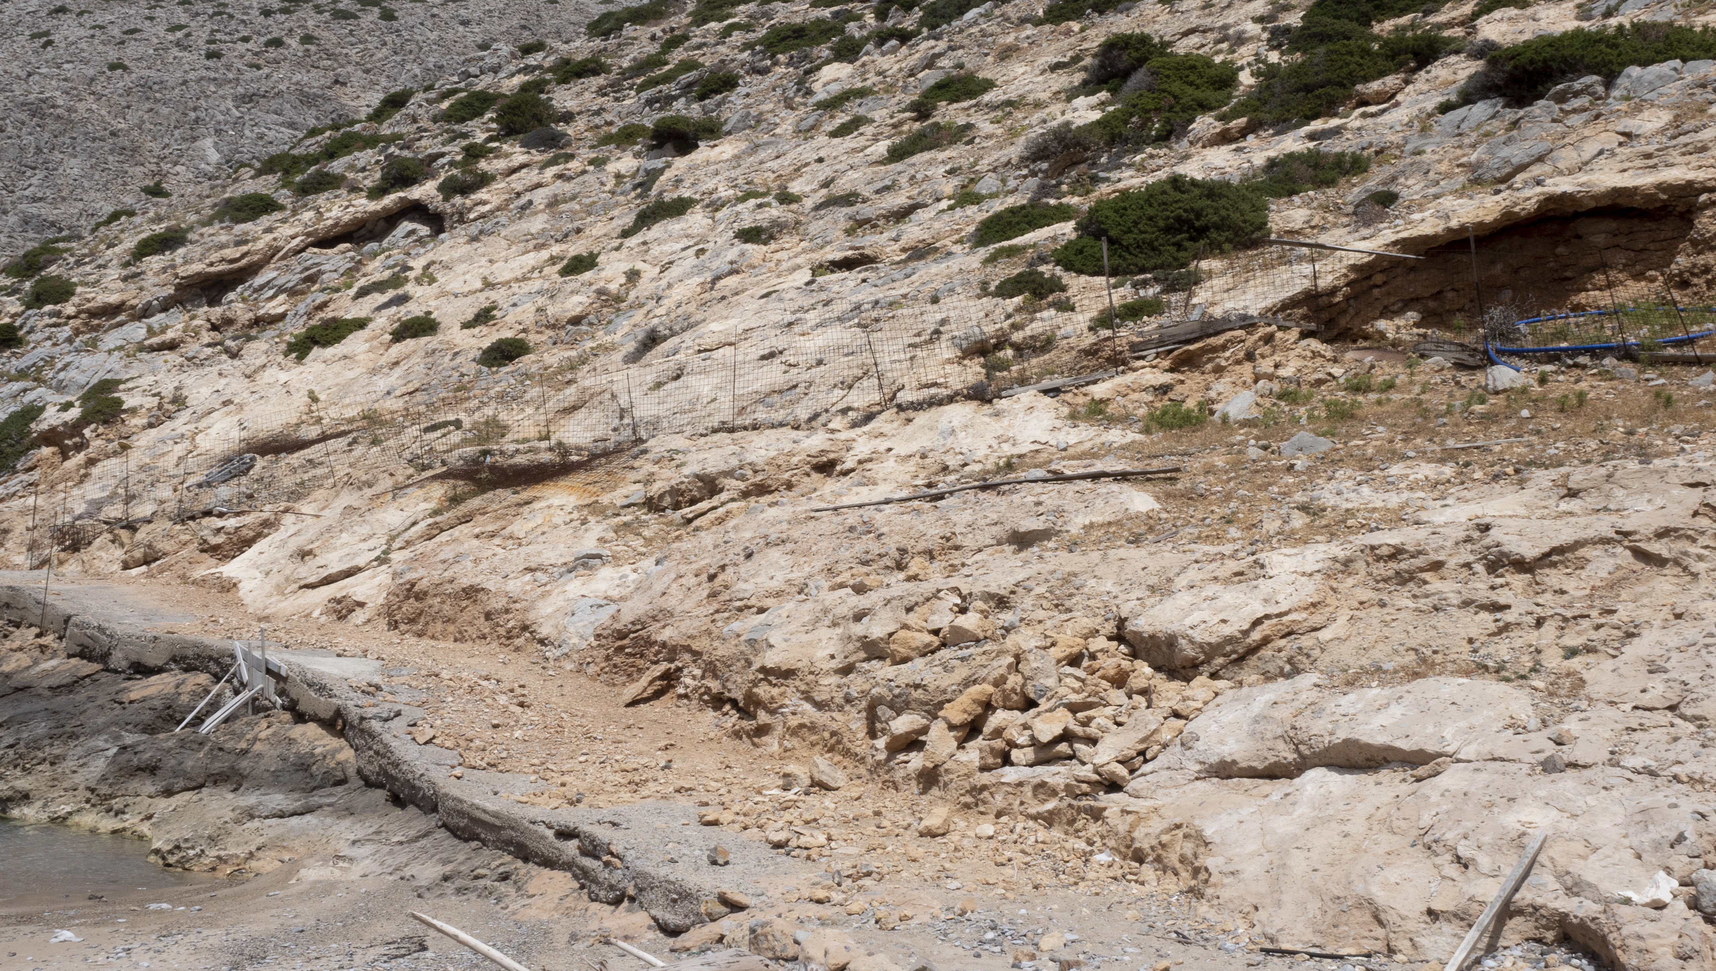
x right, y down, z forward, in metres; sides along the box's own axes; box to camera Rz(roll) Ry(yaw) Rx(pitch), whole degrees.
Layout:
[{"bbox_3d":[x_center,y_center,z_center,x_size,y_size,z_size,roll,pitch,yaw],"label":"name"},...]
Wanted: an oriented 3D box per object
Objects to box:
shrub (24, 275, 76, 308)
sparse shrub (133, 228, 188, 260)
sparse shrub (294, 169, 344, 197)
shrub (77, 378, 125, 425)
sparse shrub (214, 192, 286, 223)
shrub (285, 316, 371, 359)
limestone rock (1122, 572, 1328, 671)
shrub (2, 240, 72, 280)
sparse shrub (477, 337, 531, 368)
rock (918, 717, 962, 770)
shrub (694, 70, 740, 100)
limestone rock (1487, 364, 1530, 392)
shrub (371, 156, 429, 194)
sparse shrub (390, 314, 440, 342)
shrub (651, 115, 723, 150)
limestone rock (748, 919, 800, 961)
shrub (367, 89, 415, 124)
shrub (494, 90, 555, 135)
[{"bbox_3d":[-18.330,-4.396,45.000,1.180,0.657,1.034,0,-1,0],"label":"shrub"},{"bbox_3d":[-17.578,-6.068,50.000,1.344,0.732,1.210,0,-2,0],"label":"sparse shrub"},{"bbox_3d":[-12.774,-7.181,47.000,1.140,0.601,0.999,0,-1,0],"label":"sparse shrub"},{"bbox_3d":[-14.884,-1.661,39.000,0.949,0.923,0.759,0,-3,0],"label":"shrub"},{"bbox_3d":[-15.943,-7.295,52.000,1.841,0.761,1.657,0,-2,0],"label":"sparse shrub"},{"bbox_3d":[-10.949,-3.049,41.000,1.746,0.915,1.397,0,-3,0],"label":"shrub"},{"bbox_3d":[2.204,0.817,11.900,1.200,0.500,0.850,0,-1,0],"label":"limestone rock"},{"bbox_3d":[-21.947,-6.056,53.000,1.792,1.039,1.433,0,-3,0],"label":"shrub"},{"bbox_3d":[-4.998,-1.874,28.000,0.770,0.420,0.650,0,-1,0],"label":"sparse shrub"},{"bbox_3d":[0.553,1.722,13.200,0.295,0.348,0.256,0,-3,0],"label":"rock"},{"bbox_3d":[-4.098,-11.725,58.000,1.293,0.814,1.164,0,-2,0],"label":"shrub"},{"bbox_3d":[5.744,-0.947,17.500,0.370,0.240,0.300,0,-1,0],"label":"limestone rock"},{"bbox_3d":[-10.375,-7.043,45.000,1.210,0.821,1.060,0,-1,0],"label":"shrub"},{"bbox_3d":[-7.139,-2.542,32.000,0.776,0.389,0.680,0,-1,0],"label":"sparse shrub"},{"bbox_3d":[-3.879,-8.017,45.000,1.643,0.791,1.314,0,-3,0],"label":"shrub"},{"bbox_3d":[-0.393,2.131,9.300,0.239,0.195,0.173,0,-3,0],"label":"limestone rock"},{"bbox_3d":[-16.493,-13.417,70.000,1.700,1.150,1.500,0,-1,0],"label":"shrub"},{"bbox_3d":[-9.615,-10.713,57.000,1.720,1.217,1.548,0,-2,0],"label":"shrub"}]

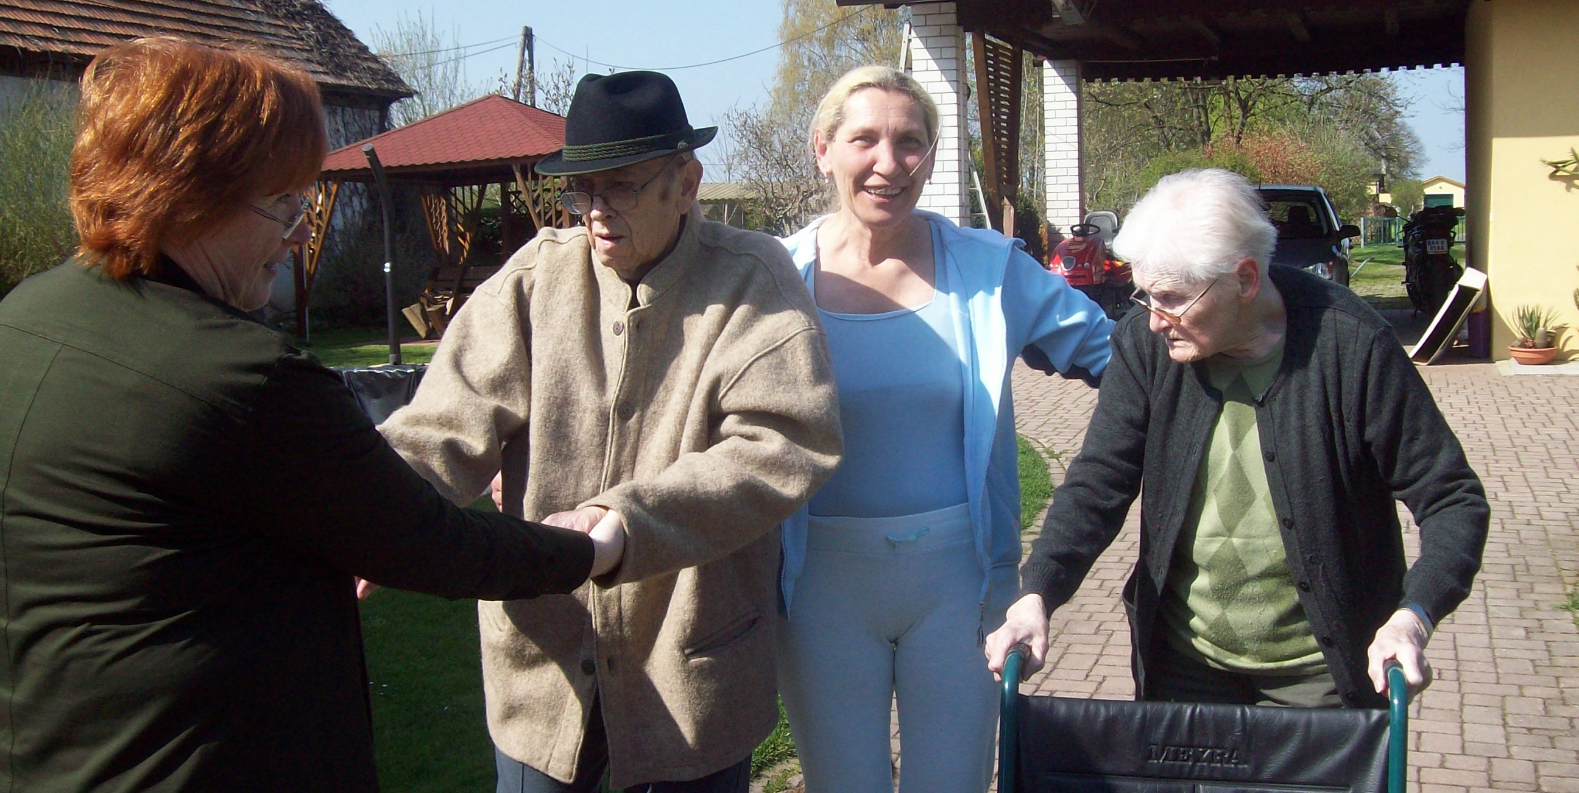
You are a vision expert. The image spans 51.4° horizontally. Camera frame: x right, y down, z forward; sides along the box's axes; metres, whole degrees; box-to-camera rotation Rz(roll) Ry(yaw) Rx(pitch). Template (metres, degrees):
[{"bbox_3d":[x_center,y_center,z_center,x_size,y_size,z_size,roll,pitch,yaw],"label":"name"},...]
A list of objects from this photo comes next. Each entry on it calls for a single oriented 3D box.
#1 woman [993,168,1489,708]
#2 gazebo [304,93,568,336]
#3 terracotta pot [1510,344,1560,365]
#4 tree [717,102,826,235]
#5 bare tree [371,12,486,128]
[{"bbox_3d":[0.612,0.434,2.291,0.640,1.510,0.580,0,7,16],"label":"woman"},{"bbox_3d":[-3.623,-2.318,20.591,3.974,2.888,3.974,1,7,19],"label":"gazebo"},{"bbox_3d":[5.753,-0.327,12.685,0.370,0.140,0.370,-2,7,0],"label":"terracotta pot"},{"bbox_3d":[-0.081,-3.890,30.755,2.900,3.241,2.900,-2,7,0],"label":"tree"},{"bbox_3d":[-9.004,-6.522,41.486,3.500,6.363,3.500,-2,7,0],"label":"bare tree"}]

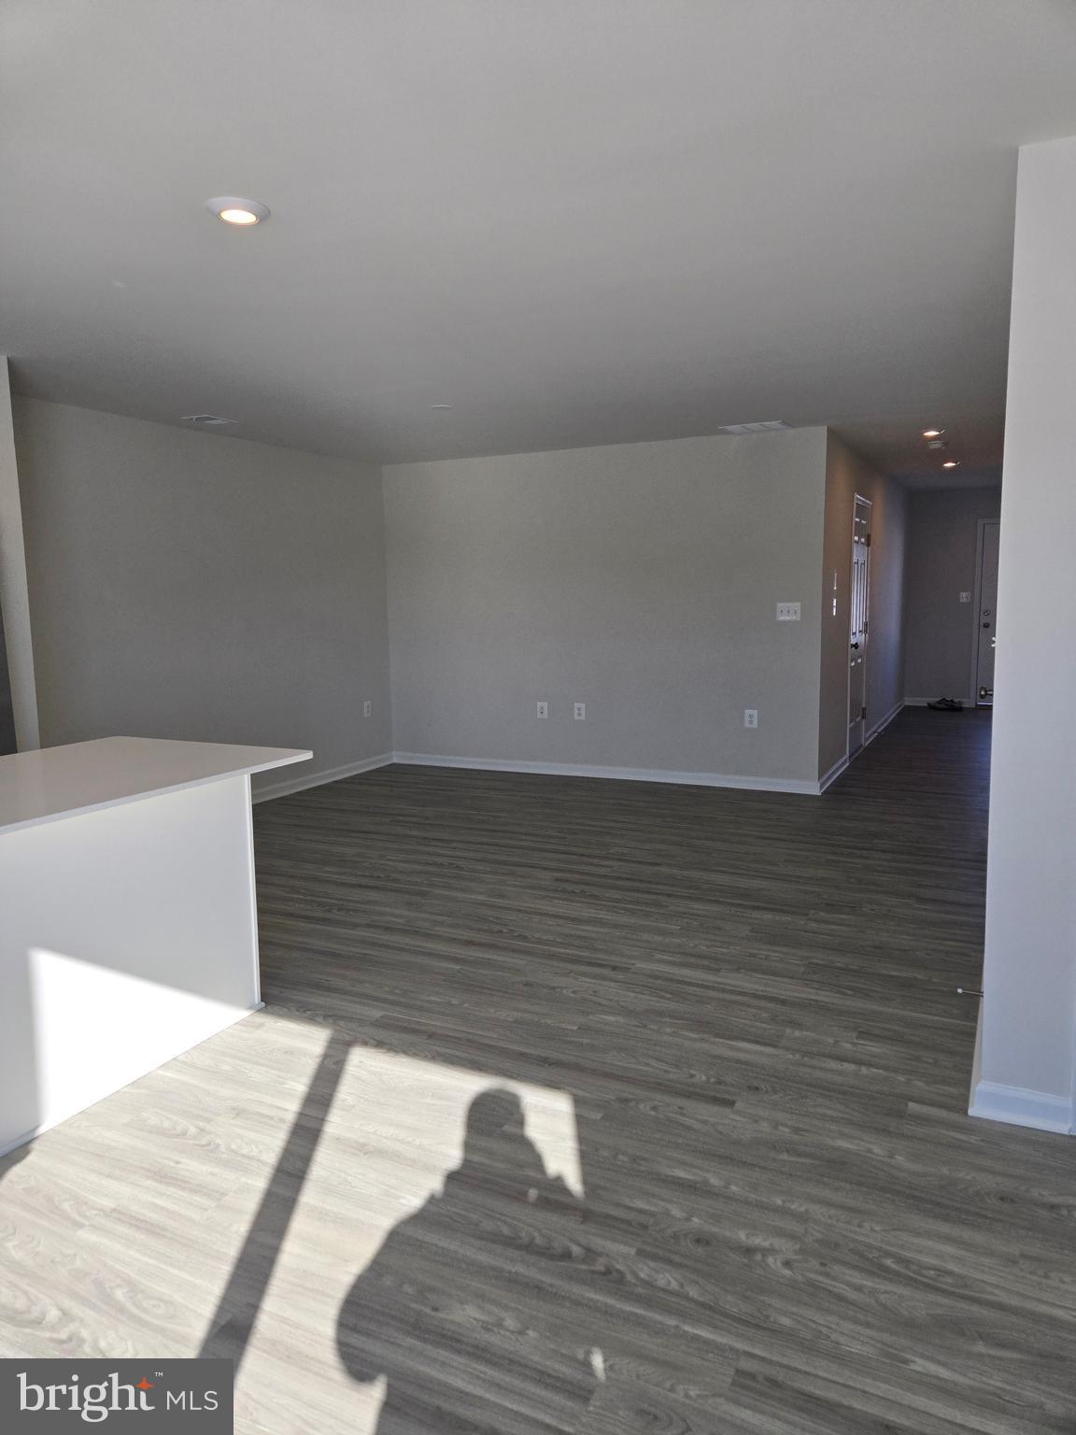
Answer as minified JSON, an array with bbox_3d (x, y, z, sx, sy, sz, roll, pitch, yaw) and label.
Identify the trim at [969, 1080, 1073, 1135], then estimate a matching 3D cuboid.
[{"bbox_3d":[1.270,1.027,2.516,0.236,0.090,0.028,3,8,26],"label":"trim"}]

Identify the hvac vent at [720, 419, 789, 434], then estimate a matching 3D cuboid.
[{"bbox_3d":[1.421,-1.898,6.247,0.410,0.020,0.300,3,8,26],"label":"hvac vent"}]

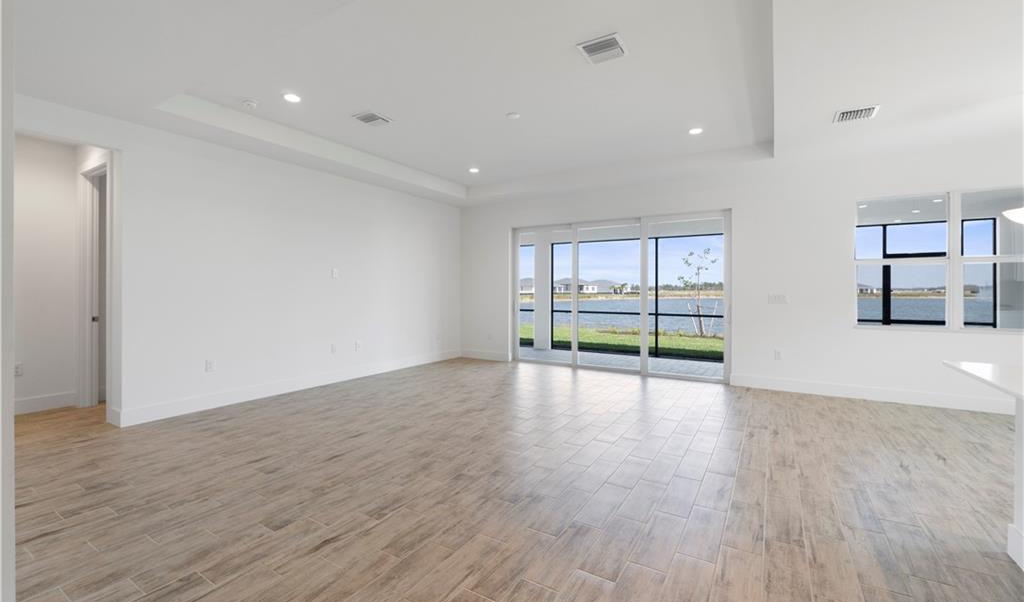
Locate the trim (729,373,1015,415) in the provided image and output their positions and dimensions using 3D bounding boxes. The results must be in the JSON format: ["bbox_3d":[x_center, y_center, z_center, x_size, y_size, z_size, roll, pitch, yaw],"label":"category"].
[{"bbox_3d":[4.122,1.084,5.081,2.680,0.165,0.020,1,2,32],"label":"trim"}]

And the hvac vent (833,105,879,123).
[{"bbox_3d":[3.128,-1.684,3.883,0.302,0.020,0.302,1,2,32],"label":"hvac vent"}]

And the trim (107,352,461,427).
[{"bbox_3d":[-2.347,1.058,6.164,0.020,0.173,5.045,1,2,32],"label":"trim"}]

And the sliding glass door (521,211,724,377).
[{"bbox_3d":[1.515,-0.086,6.766,3.527,2.421,0.150,1,2,32],"label":"sliding glass door"}]

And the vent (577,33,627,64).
[{"bbox_3d":[0.685,-1.890,3.226,0.302,0.020,0.302,1,2,32],"label":"vent"}]

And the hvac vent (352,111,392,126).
[{"bbox_3d":[-1.470,-1.920,4.526,0.302,0.020,0.302,1,2,32],"label":"hvac vent"}]

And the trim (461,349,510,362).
[{"bbox_3d":[-0.522,1.013,7.986,1.183,0.165,0.020,1,2,32],"label":"trim"}]

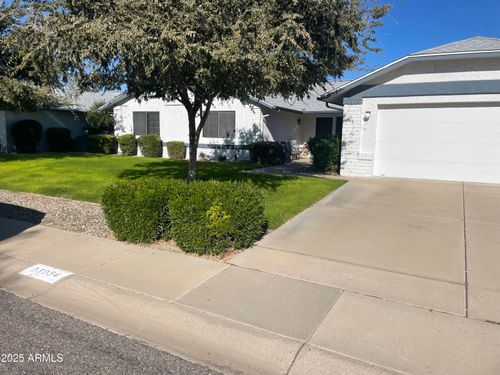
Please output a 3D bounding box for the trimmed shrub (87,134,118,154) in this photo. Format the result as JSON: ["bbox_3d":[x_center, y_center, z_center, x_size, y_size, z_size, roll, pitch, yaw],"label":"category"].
[{"bbox_3d":[-7.121,-2.095,18.206,1.500,0.960,1.200,5,10,28],"label":"trimmed shrub"}]

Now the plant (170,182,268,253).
[{"bbox_3d":[-0.476,0.421,6.001,1.380,0.940,1.300,1,9,0],"label":"plant"}]

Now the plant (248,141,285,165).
[{"bbox_3d":[0.679,-1.393,14.655,1.400,0.890,1.200,5,10,28],"label":"plant"}]

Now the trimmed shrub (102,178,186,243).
[{"bbox_3d":[-1.755,0.361,6.379,1.280,0.910,1.220,5,10,28],"label":"trimmed shrub"}]

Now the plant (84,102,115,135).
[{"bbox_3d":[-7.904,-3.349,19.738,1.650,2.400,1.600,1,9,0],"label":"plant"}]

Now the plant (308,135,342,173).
[{"bbox_3d":[2.535,-1.092,12.168,1.200,1.210,1.200,5,10,28],"label":"plant"}]

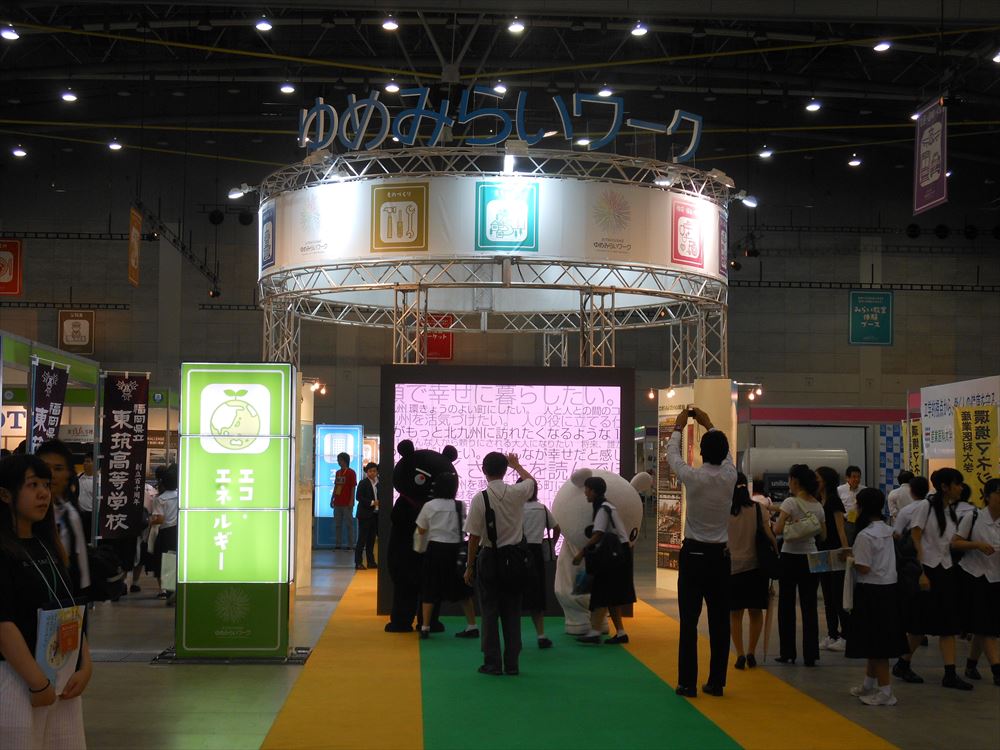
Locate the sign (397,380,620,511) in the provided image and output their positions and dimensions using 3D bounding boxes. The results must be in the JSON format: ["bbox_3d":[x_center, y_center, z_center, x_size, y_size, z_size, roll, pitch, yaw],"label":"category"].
[{"bbox_3d":[0.082,1.019,17.634,2.425,1.807,0.140,1,-3,-3],"label":"sign"}]

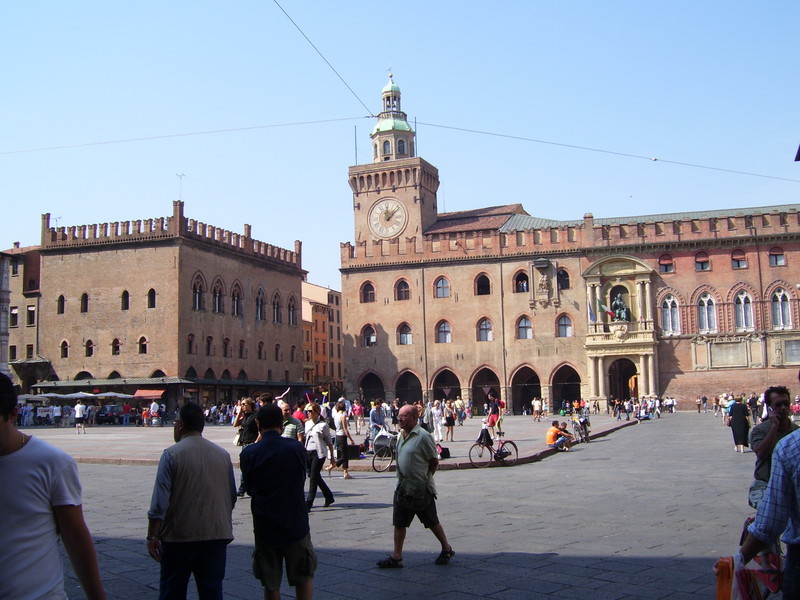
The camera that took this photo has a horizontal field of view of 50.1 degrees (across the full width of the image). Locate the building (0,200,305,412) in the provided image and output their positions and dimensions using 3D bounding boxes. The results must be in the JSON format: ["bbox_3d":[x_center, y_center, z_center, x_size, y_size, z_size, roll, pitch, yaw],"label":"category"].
[{"bbox_3d":[-21.277,2.604,83.254,13.800,17.979,23.800,-3,-7,16],"label":"building"}]

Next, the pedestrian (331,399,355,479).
[{"bbox_3d":[-1.264,3.021,18.593,0.600,1.670,0.500,3,-8,-37],"label":"pedestrian"}]

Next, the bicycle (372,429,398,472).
[{"bbox_3d":[0.051,3.760,21.658,1.720,1.050,0.580,3,-8,-37],"label":"bicycle"}]

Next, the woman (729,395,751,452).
[{"bbox_3d":[9.842,3.608,24.891,0.600,1.640,0.420,-2,-6,5],"label":"woman"}]

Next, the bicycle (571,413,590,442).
[{"bbox_3d":[7.036,4.974,33.360,0.600,1.080,1.700,-4,-7,19],"label":"bicycle"}]

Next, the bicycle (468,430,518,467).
[{"bbox_3d":[2.497,3.903,22.757,1.750,1.030,0.580,3,-8,-37],"label":"bicycle"}]

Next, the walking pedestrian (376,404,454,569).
[{"bbox_3d":[0.130,1.913,8.944,0.800,1.690,0.520,1,-7,-20],"label":"walking pedestrian"}]

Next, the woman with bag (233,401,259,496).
[{"bbox_3d":[-2.721,2.615,15.043,0.520,1.670,0.500,2,-7,-28],"label":"woman with bag"}]

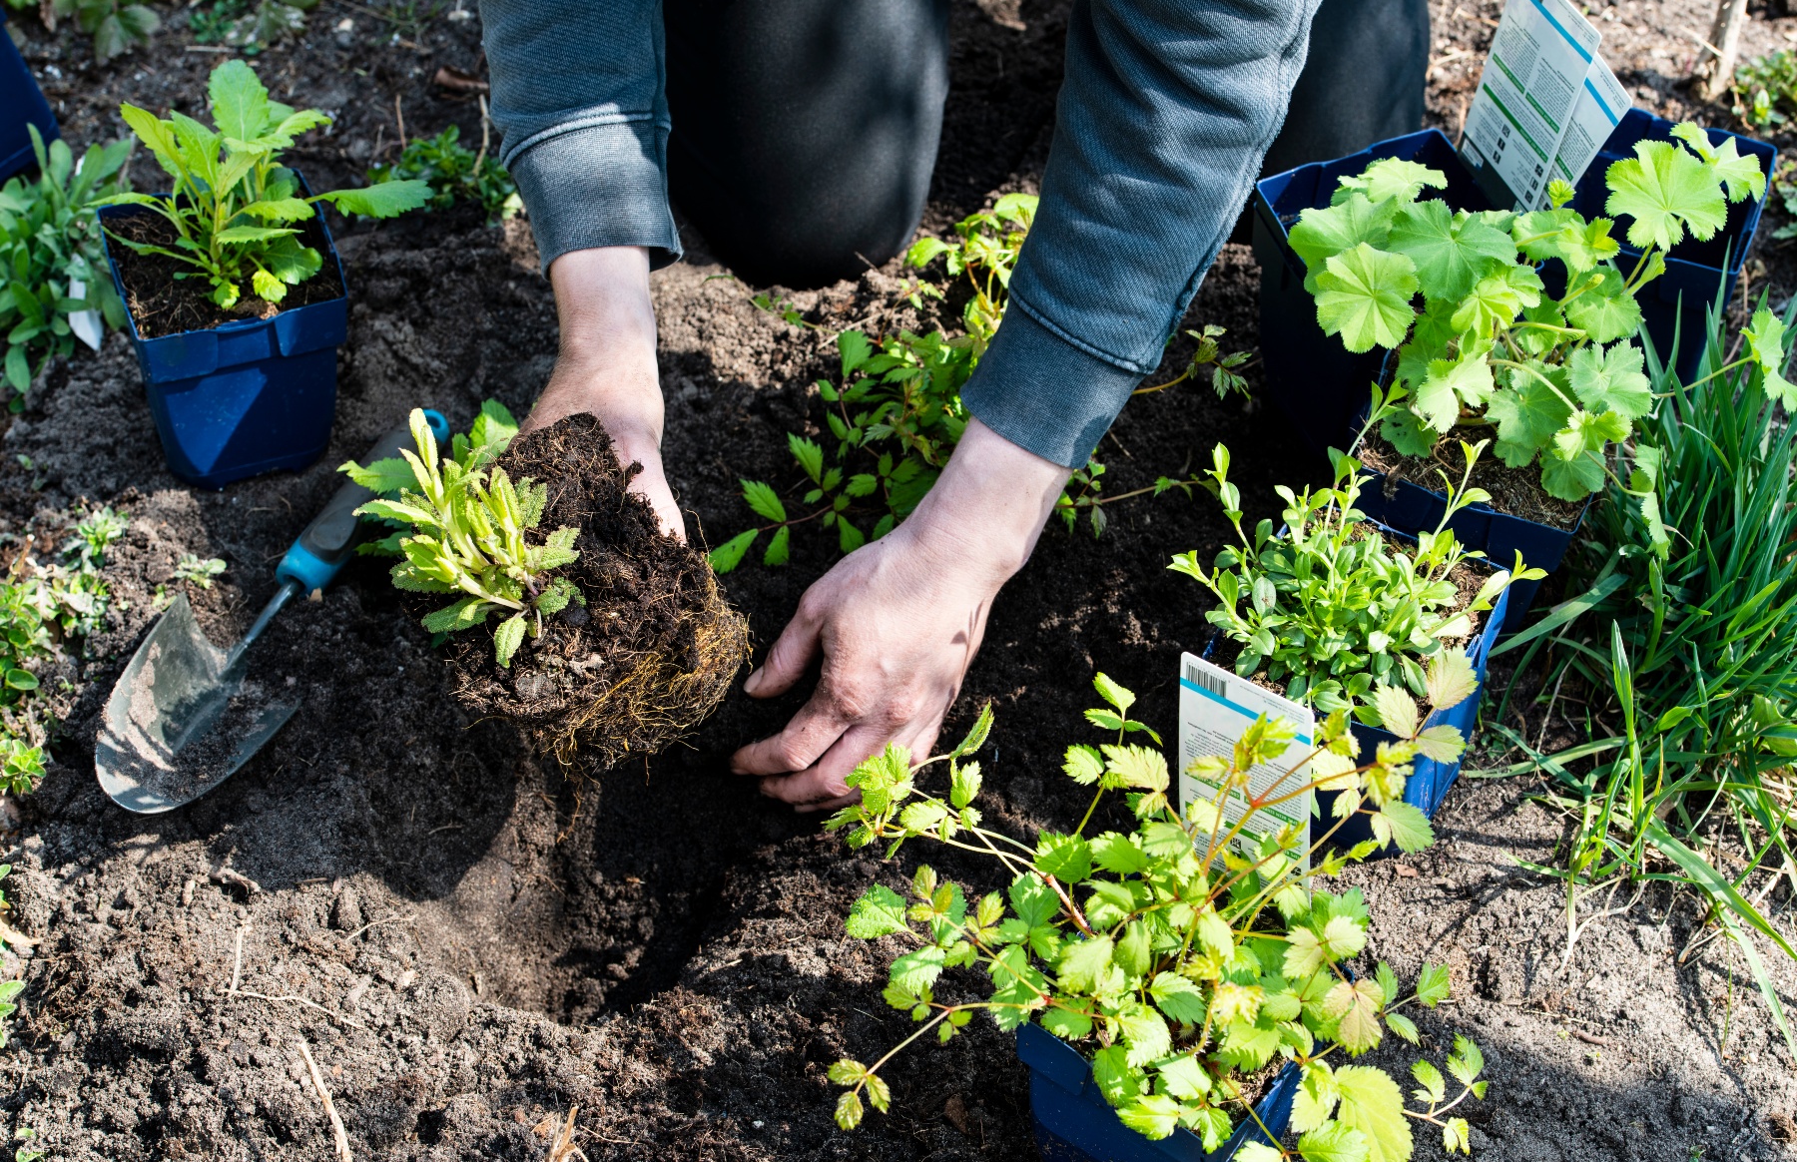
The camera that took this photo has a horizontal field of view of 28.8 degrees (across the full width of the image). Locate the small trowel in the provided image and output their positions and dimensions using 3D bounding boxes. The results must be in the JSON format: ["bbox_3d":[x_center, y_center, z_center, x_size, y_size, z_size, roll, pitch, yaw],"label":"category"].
[{"bbox_3d":[-0.308,0.013,1.795,0.088,0.060,0.285,22,51,19],"label":"small trowel"}]

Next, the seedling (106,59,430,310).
[{"bbox_3d":[-0.330,-0.203,1.817,0.155,0.105,0.120,0,47,0],"label":"seedling"}]

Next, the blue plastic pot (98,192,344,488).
[{"bbox_3d":[-0.360,-0.132,1.887,0.112,0.120,0.112,-14,48,-15],"label":"blue plastic pot"}]

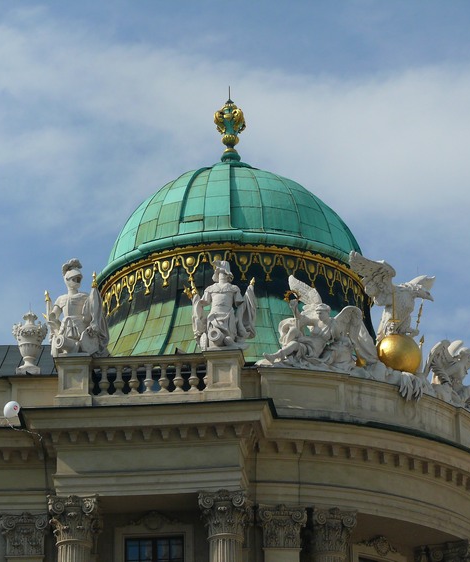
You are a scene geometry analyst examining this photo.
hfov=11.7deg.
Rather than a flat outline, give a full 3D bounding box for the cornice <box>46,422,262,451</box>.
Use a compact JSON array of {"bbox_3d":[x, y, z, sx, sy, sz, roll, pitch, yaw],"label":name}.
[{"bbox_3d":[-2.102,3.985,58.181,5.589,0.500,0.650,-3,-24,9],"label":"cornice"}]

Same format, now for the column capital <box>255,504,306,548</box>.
[{"bbox_3d":[1.199,6.359,58.543,1.240,1.210,0.600,3,-23,-5],"label":"column capital"}]

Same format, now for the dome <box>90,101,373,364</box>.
[{"bbox_3d":[0.104,-0.602,69.451,8.700,11.050,8.700,1,-23,0],"label":"dome"}]

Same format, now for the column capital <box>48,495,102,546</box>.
[{"bbox_3d":[-4.066,6.255,58.338,1.200,1.290,1.200,-3,-24,9],"label":"column capital"}]

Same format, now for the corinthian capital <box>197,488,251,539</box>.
[{"bbox_3d":[-0.214,6.034,57.715,1.200,1.290,1.200,-3,-24,9],"label":"corinthian capital"}]

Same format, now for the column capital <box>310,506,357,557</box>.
[{"bbox_3d":[2.533,6.634,59.042,1.150,1.280,1.080,8,-24,-17],"label":"column capital"}]

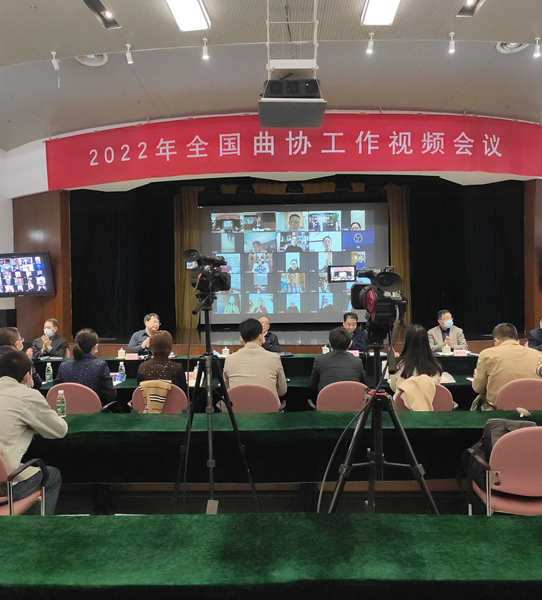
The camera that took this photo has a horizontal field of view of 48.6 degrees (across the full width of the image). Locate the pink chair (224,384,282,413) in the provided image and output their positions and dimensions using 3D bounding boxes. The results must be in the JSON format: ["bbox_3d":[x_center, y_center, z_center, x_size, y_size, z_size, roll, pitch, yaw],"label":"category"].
[{"bbox_3d":[-0.158,1.070,4.860,0.560,0.870,0.570,-1,1,2],"label":"pink chair"}]

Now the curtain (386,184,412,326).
[{"bbox_3d":[2.844,-0.967,13.300,0.580,3.200,0.220,-1,0,2],"label":"curtain"}]

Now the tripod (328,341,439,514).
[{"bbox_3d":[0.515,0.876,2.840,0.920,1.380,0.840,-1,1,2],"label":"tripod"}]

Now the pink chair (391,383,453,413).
[{"bbox_3d":[1.165,1.056,4.780,0.560,0.870,0.570,-1,1,2],"label":"pink chair"}]

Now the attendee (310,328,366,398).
[{"bbox_3d":[0.525,0.846,4.930,0.500,1.290,0.780,-1,1,2],"label":"attendee"}]

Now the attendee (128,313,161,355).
[{"bbox_3d":[-1.634,0.814,7.950,0.540,1.300,0.720,-1,0,-16],"label":"attendee"}]

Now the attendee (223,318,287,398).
[{"bbox_3d":[-0.125,0.852,5.100,0.530,1.340,0.750,-1,1,3],"label":"attendee"}]

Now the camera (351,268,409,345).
[{"bbox_3d":[0.447,0.015,2.500,0.210,0.290,0.370,-1,1,-3],"label":"camera"}]

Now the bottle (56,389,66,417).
[{"bbox_3d":[-1.436,0.708,4.120,0.064,0.187,0.064,-1,1,0],"label":"bottle"}]

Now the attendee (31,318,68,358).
[{"bbox_3d":[-3.040,0.838,8.100,0.530,1.240,0.750,-1,1,6],"label":"attendee"}]

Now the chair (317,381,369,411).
[{"bbox_3d":[0.591,1.081,5.030,0.550,0.870,0.570,-1,1,2],"label":"chair"}]

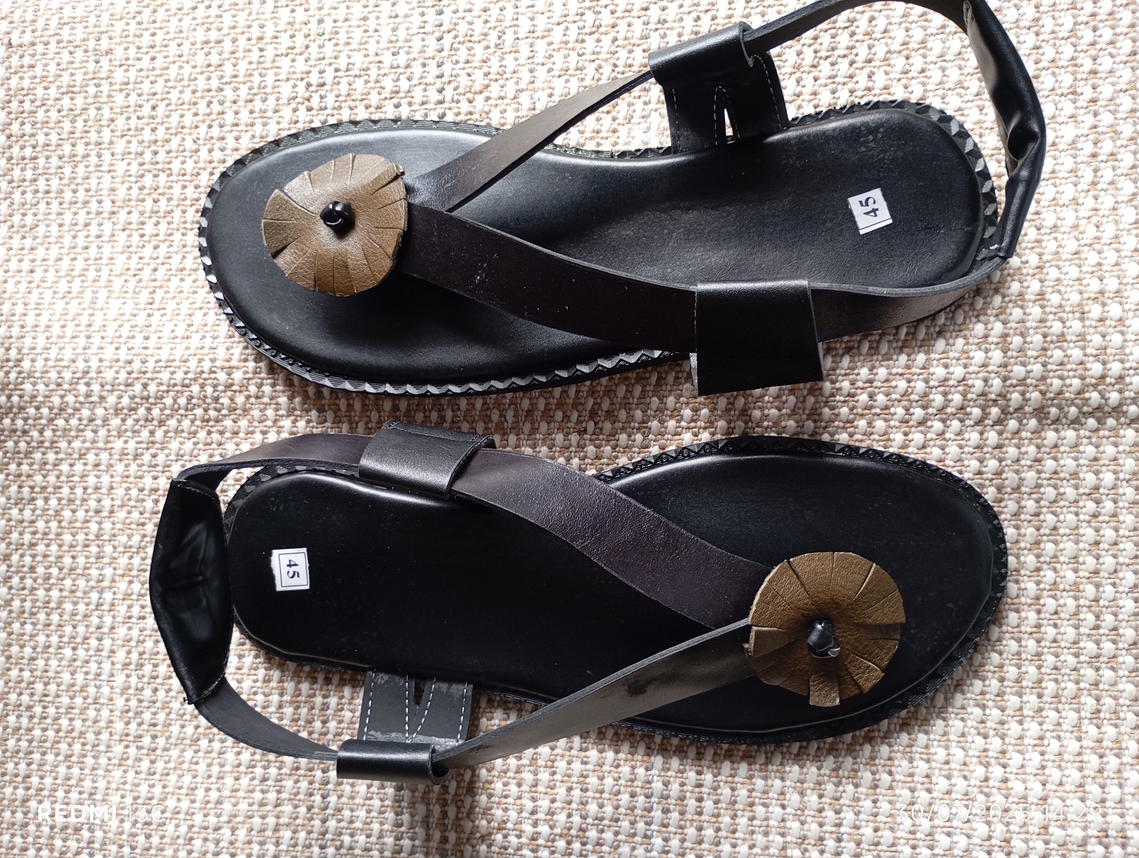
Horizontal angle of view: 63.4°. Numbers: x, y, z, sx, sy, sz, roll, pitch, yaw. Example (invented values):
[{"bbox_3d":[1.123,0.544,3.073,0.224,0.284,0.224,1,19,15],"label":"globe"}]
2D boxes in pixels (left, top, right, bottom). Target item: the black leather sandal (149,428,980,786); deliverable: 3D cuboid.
[{"bbox_3d":[-0.002,0.064,0.331,0.308,0.075,0.128,2,90,10],"label":"black leather sandal"}]

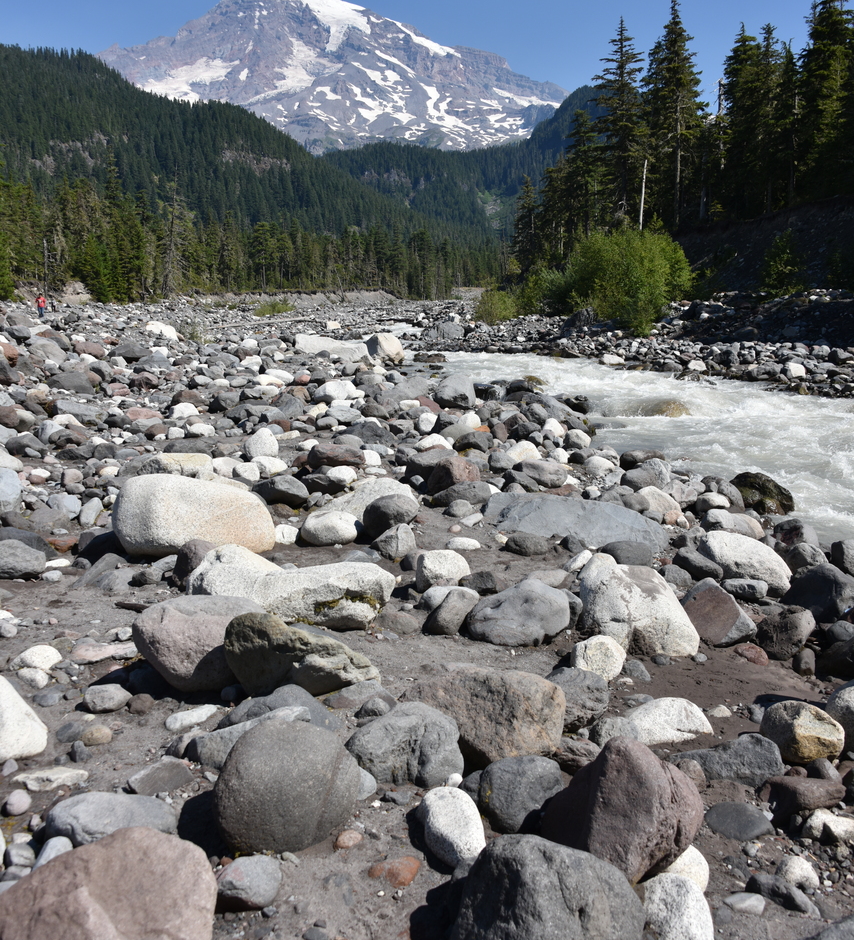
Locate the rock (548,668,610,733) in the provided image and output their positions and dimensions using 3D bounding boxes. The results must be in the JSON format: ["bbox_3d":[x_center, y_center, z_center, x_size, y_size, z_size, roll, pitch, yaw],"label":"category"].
[{"bbox_3d":[0.536,0.855,3.734,0.276,0.212,0.221,0,9,0],"label":"rock"}]

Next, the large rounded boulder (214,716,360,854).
[{"bbox_3d":[-0.416,0.949,3.008,0.425,0.341,0.383,0,9,0],"label":"large rounded boulder"}]

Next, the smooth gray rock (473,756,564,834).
[{"bbox_3d":[0.274,0.928,2.847,0.248,0.216,0.211,0,9,0],"label":"smooth gray rock"}]

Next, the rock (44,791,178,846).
[{"bbox_3d":[-0.865,0.977,2.743,0.356,0.148,0.231,0,9,0],"label":"rock"}]

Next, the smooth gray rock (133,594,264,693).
[{"bbox_3d":[-0.864,0.669,3.845,0.531,0.361,0.425,0,9,0],"label":"smooth gray rock"}]

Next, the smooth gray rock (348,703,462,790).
[{"bbox_3d":[-0.079,0.931,3.392,0.399,0.243,0.319,0,9,0],"label":"smooth gray rock"}]

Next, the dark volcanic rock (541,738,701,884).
[{"bbox_3d":[0.501,0.883,2.586,0.411,0.373,0.350,0,9,0],"label":"dark volcanic rock"}]

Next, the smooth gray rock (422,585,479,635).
[{"bbox_3d":[0.111,0.640,4.504,0.253,0.215,0.215,0,9,0],"label":"smooth gray rock"}]

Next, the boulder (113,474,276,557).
[{"bbox_3d":[-1.292,0.254,5.538,0.922,0.477,0.600,1,9,8],"label":"boulder"}]

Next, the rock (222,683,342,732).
[{"bbox_3d":[-0.482,0.798,3.284,0.420,0.175,0.273,0,9,0],"label":"rock"}]

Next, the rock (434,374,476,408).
[{"bbox_3d":[0.402,-1.111,14.079,0.592,0.472,0.474,0,9,0],"label":"rock"}]

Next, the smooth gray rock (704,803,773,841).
[{"bbox_3d":[0.837,0.944,2.676,0.175,0.082,0.131,2,9,15],"label":"smooth gray rock"}]

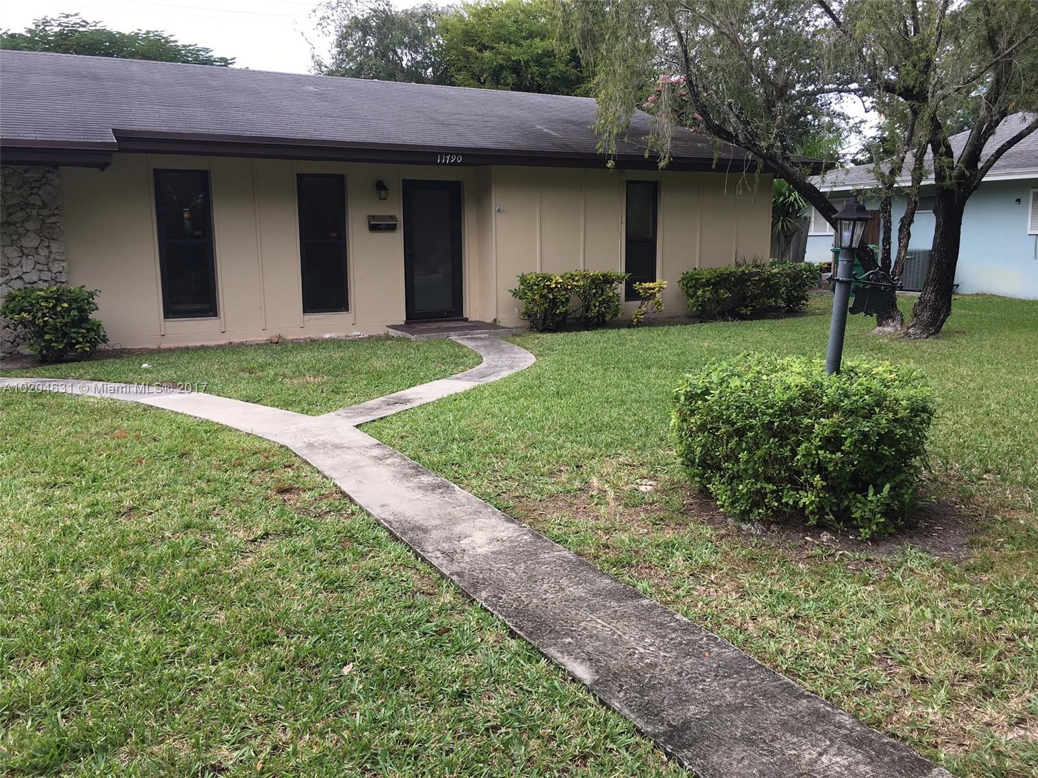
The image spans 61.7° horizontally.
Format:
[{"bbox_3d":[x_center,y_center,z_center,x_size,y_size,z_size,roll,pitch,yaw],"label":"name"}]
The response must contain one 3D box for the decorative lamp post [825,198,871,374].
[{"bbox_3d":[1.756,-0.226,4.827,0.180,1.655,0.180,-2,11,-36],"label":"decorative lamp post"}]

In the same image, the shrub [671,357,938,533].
[{"bbox_3d":[1.581,0.246,4.929,1.380,0.720,1.320,2,9,18],"label":"shrub"}]

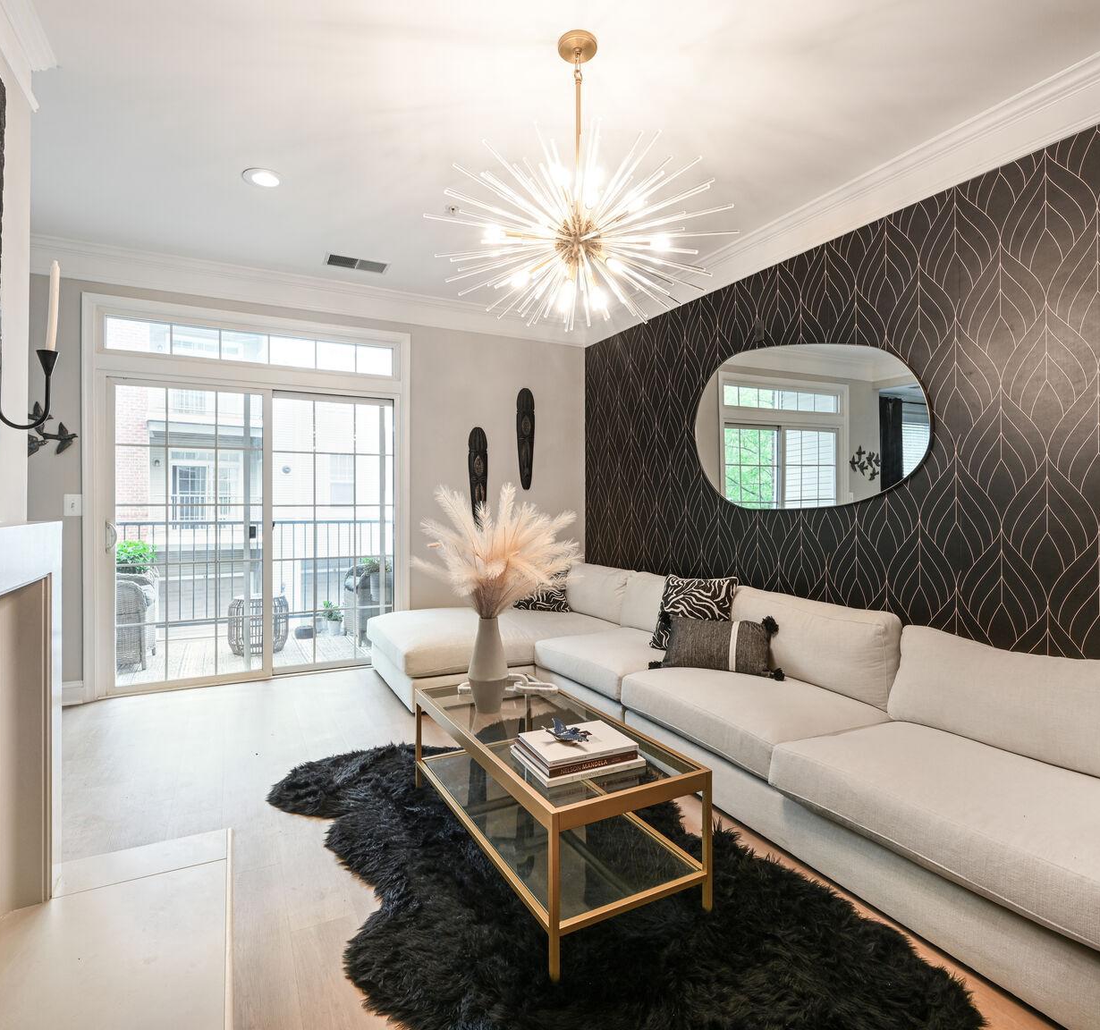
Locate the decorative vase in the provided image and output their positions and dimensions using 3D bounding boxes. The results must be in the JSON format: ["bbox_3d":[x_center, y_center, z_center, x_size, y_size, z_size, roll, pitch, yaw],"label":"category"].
[{"bbox_3d":[-0.242,0.585,2.364,0.156,0.363,0.156,1,1,0],"label":"decorative vase"}]

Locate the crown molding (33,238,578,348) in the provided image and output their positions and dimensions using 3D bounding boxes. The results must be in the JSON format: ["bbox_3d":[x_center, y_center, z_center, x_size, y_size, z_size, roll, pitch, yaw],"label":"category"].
[{"bbox_3d":[-1.380,-1.540,4.328,3.870,0.187,0.115,-1,2,-27],"label":"crown molding"}]

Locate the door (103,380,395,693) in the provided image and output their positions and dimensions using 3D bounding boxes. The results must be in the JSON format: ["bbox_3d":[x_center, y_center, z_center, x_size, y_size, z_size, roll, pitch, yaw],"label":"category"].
[{"bbox_3d":[-1.980,0.140,4.150,1.790,2.010,0.100,0,1,-27],"label":"door"}]

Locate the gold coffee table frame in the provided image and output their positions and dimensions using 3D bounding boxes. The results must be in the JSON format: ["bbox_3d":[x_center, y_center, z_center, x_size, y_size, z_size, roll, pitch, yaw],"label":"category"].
[{"bbox_3d":[-0.047,0.990,2.230,0.550,0.435,1.210,0,1,-30],"label":"gold coffee table frame"}]

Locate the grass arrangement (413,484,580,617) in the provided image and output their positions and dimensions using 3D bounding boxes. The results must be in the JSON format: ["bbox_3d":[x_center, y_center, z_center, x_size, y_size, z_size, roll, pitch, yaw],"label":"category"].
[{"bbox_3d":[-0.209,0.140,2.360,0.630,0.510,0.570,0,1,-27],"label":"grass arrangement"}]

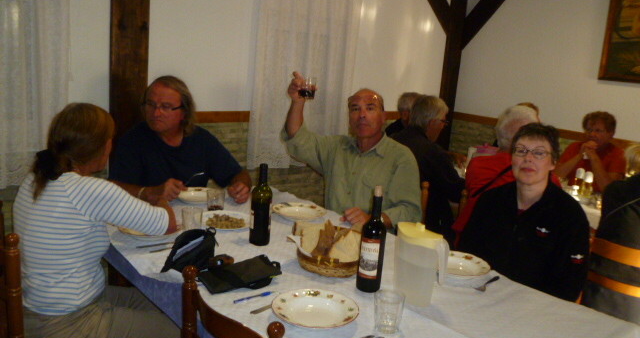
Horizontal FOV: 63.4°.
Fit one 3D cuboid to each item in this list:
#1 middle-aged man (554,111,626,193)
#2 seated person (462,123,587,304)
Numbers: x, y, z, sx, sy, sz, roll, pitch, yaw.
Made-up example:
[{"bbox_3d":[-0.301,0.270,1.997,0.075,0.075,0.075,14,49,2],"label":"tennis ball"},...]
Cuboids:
[{"bbox_3d":[1.890,0.244,3.550,0.540,1.250,0.780,14,15,38],"label":"middle-aged man"},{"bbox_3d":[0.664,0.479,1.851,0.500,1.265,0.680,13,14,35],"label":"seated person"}]

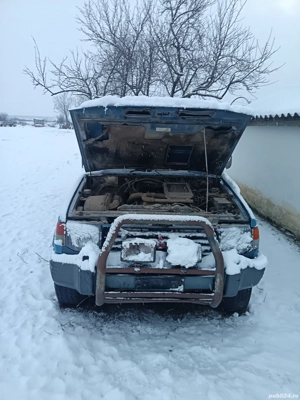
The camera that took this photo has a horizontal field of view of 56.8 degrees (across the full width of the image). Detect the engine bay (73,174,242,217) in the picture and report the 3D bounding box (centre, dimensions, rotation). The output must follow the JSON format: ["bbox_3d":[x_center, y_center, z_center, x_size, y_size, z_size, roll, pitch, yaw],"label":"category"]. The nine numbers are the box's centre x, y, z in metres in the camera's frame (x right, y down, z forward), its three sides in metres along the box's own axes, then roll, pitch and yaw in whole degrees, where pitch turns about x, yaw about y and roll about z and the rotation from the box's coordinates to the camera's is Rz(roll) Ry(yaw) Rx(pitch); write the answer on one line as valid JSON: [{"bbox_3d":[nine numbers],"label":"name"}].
[{"bbox_3d":[0.060,0.114,2.572,1.326,0.398,0.949,1,15,-1],"label":"engine bay"}]

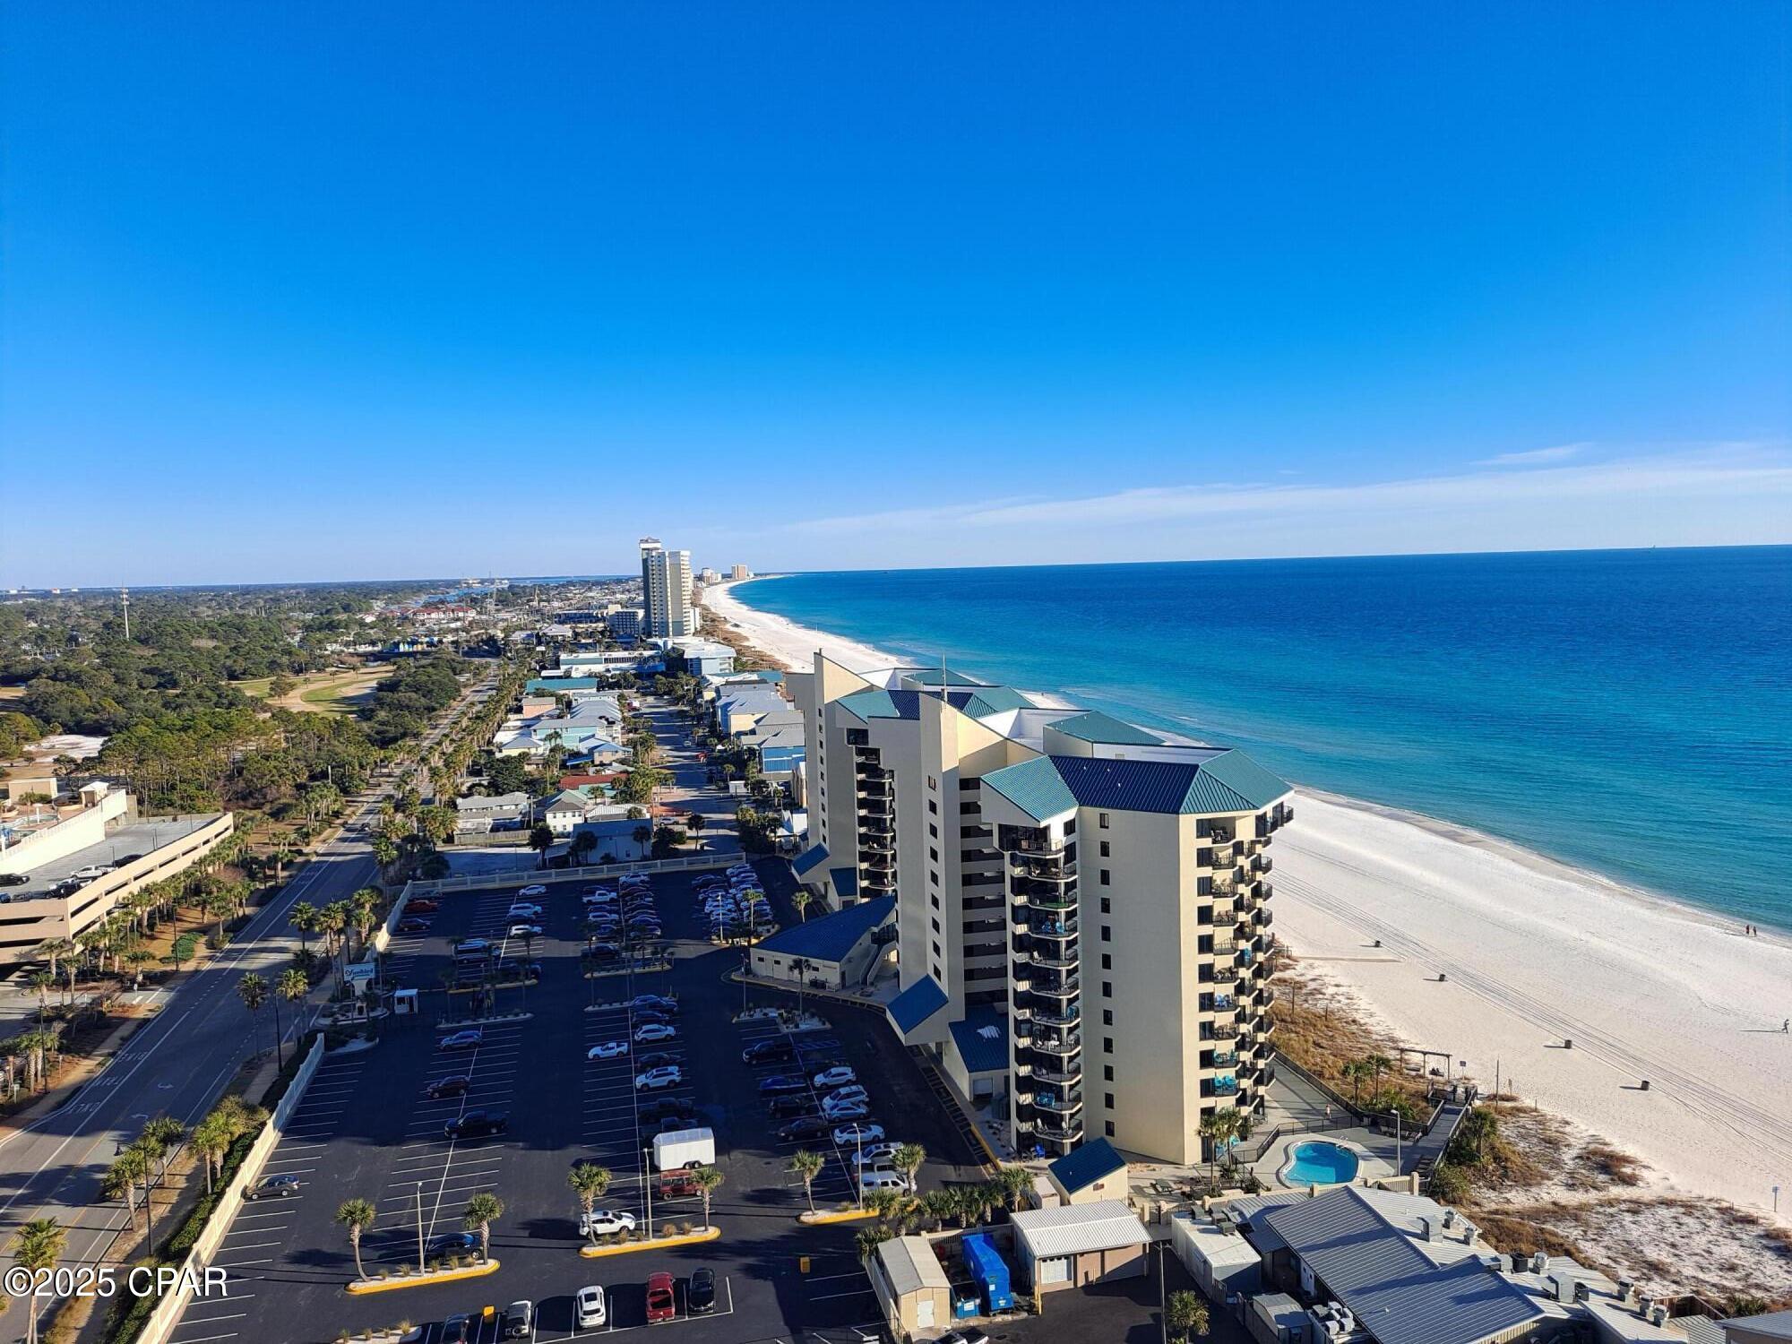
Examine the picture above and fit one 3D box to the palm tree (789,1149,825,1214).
[{"bbox_3d":[-7.598,44.327,112.188,3.030,5.516,3.030,-2,5,0],"label":"palm tree"}]

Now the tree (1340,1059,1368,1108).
[{"bbox_3d":[47.210,42.303,132.853,2.870,4.930,2.870,-3,5,-13],"label":"tree"}]

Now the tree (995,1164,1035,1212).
[{"bbox_3d":[10.130,44.409,110.812,3.300,4.510,3.300,-2,5,0],"label":"tree"}]

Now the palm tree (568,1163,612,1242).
[{"bbox_3d":[-26.058,45.553,110.674,3.830,7.330,3.830,-3,5,-13],"label":"palm tree"}]

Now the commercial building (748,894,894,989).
[{"bbox_3d":[-9.567,37.334,181.893,14.800,8.000,16.200,1,6,31],"label":"commercial building"}]

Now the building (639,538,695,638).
[{"bbox_3d":[-168.418,-57.264,950.653,38.000,80.590,40.000,-3,5,-13],"label":"building"}]

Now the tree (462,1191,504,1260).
[{"bbox_3d":[-33.592,45.496,105.593,3.251,5.766,3.251,-2,5,0],"label":"tree"}]

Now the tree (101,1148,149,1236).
[{"bbox_3d":[-66.620,44.905,111.874,3.900,7.710,3.900,-2,5,0],"label":"tree"}]

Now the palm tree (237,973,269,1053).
[{"bbox_3d":[-77.148,41.482,155.683,4.030,10.870,4.030,-3,5,-13],"label":"palm tree"}]

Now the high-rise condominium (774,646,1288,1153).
[{"bbox_3d":[8.920,20.119,191.841,34.500,42.500,150.500,-3,5,-13],"label":"high-rise condominium"}]

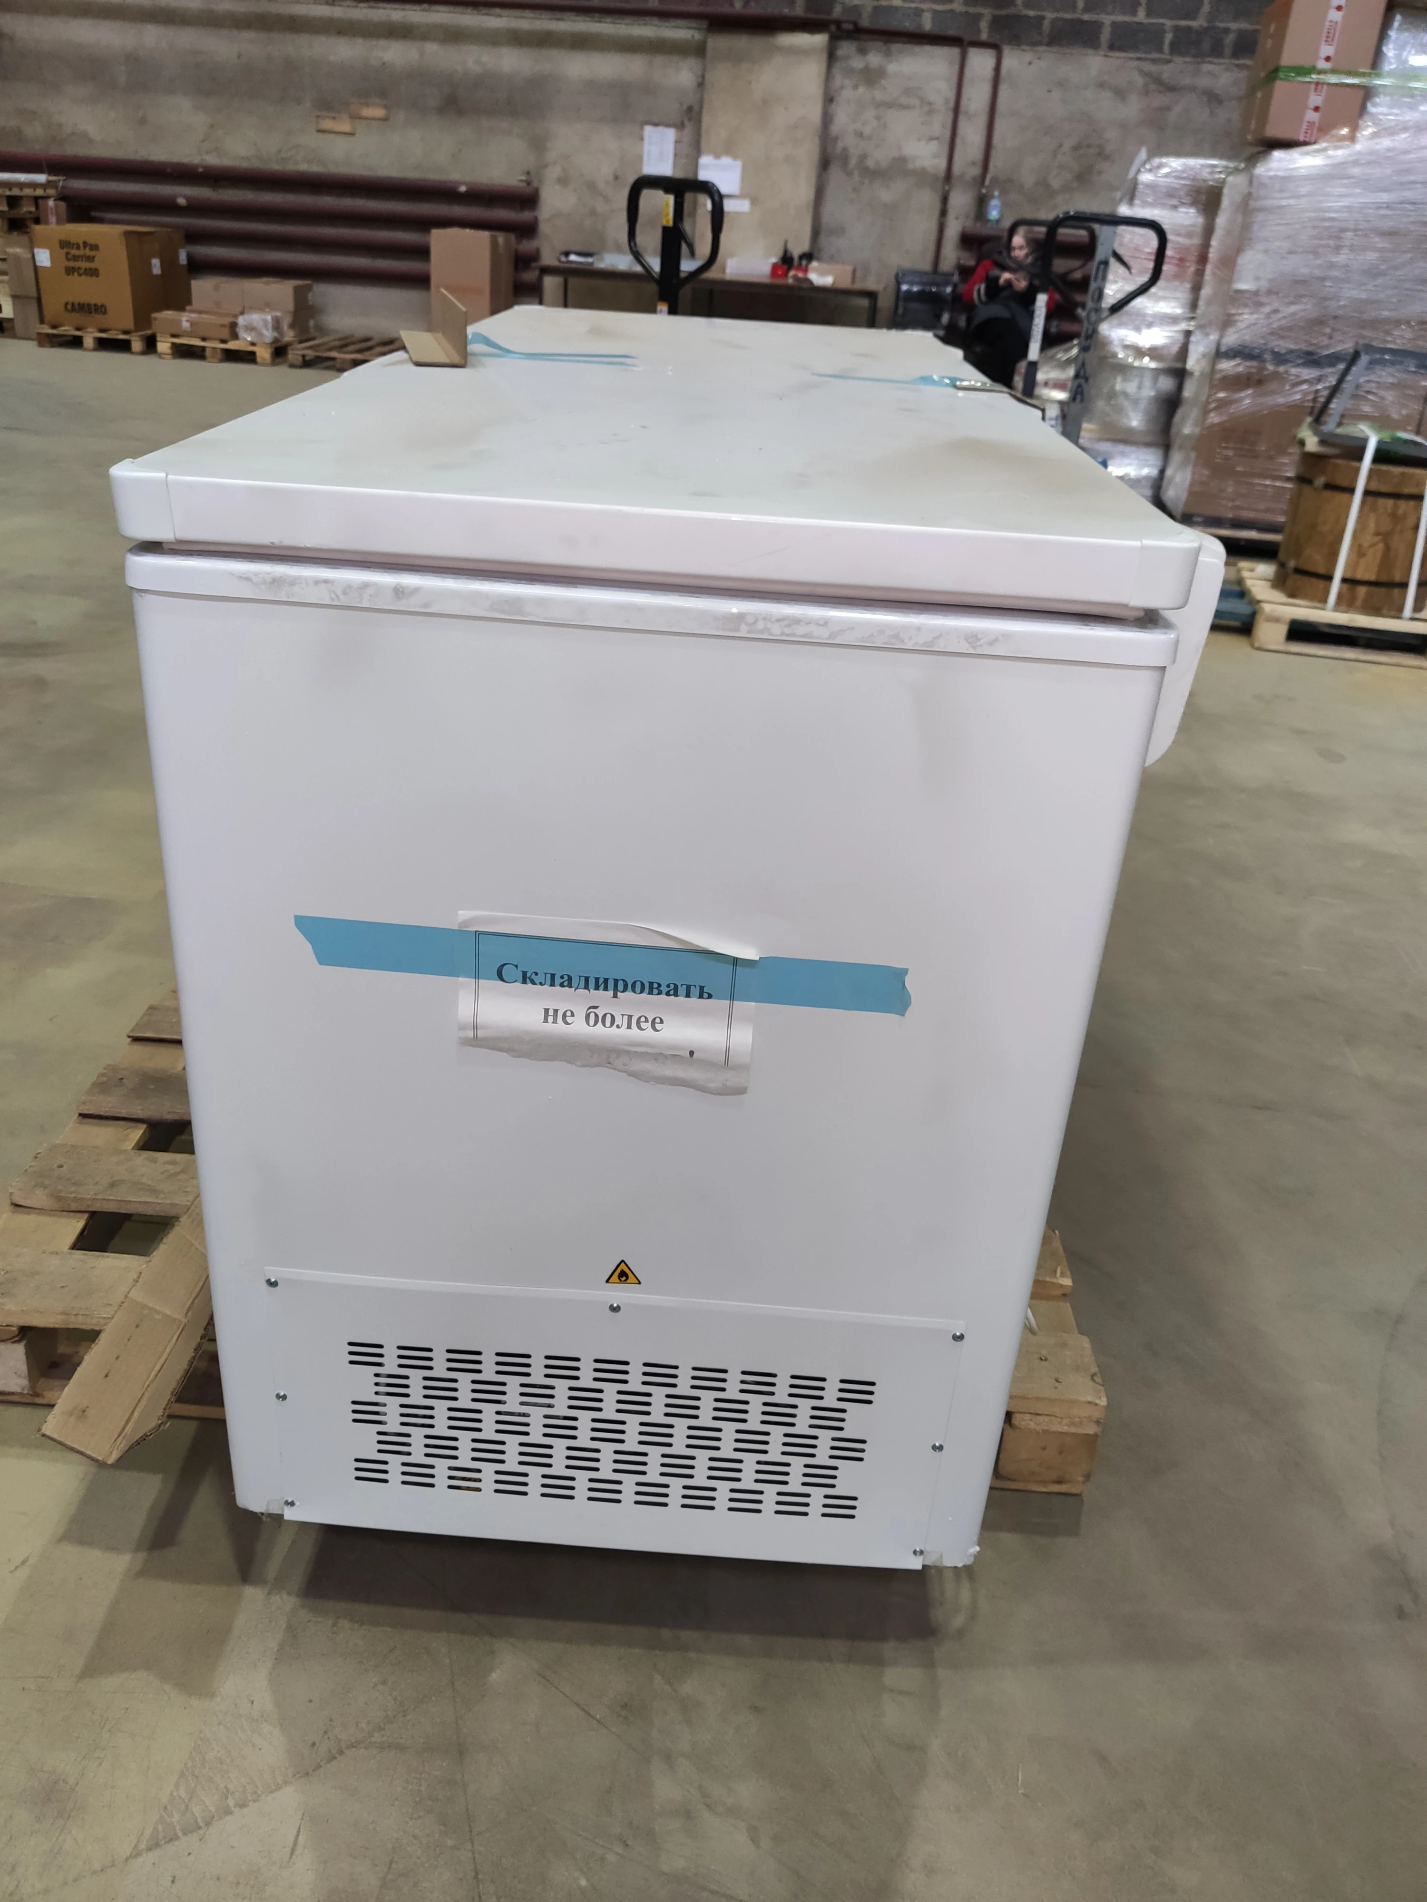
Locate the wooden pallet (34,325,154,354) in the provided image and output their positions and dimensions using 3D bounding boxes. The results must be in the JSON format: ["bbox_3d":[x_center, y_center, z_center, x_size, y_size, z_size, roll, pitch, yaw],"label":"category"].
[{"bbox_3d":[-4.497,-4.726,10.904,0.790,0.144,1.200,4,28,0],"label":"wooden pallet"}]

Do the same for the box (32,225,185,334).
[{"bbox_3d":[-4.496,-5.088,10.763,0.655,0.626,1.150,4,28,0],"label":"box"}]

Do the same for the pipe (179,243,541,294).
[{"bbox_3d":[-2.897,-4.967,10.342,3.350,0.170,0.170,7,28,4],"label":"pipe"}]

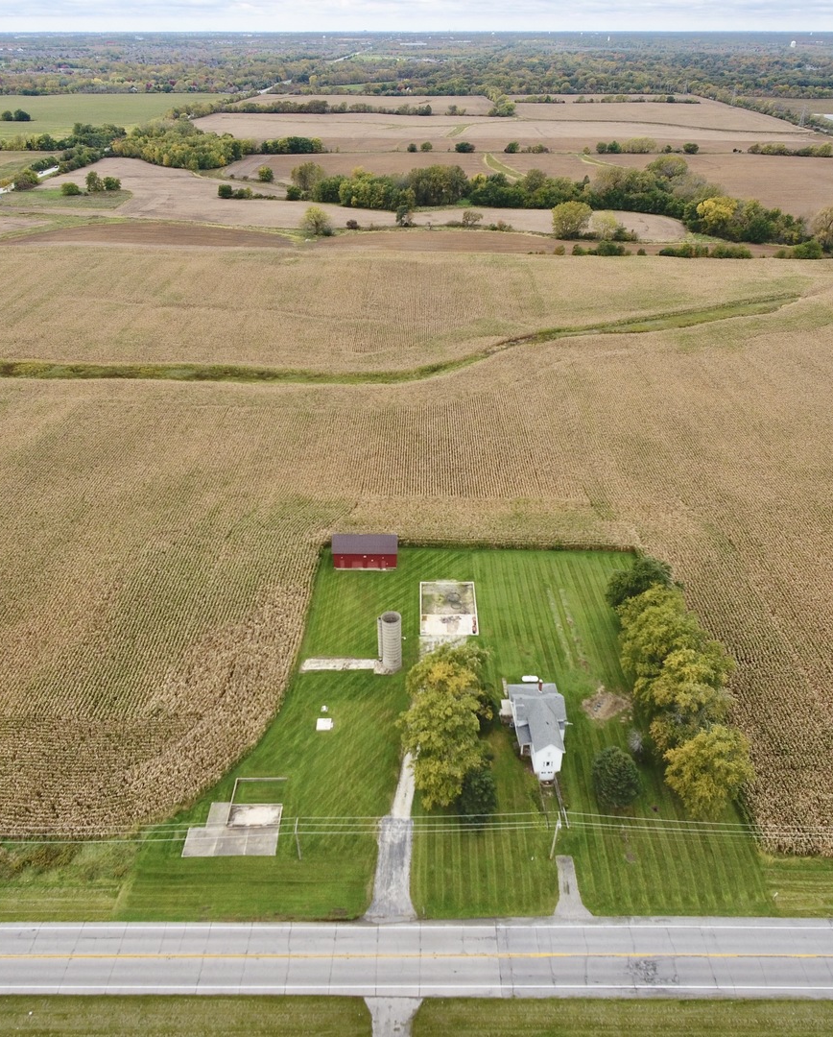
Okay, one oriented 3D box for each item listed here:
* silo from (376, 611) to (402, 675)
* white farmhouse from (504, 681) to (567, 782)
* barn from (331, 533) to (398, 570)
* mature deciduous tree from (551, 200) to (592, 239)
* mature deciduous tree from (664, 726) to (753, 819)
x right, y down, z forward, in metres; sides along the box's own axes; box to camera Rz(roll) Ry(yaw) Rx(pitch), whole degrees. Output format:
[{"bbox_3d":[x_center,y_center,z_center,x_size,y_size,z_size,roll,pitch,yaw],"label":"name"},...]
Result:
[{"bbox_3d":[-5.050,23.580,152.950,4.430,11.760,3.880,0,32,0],"label":"silo"},{"bbox_3d":[21.300,35.480,138.300,9.400,6.900,19.000,0,32,0],"label":"white farmhouse"},{"bbox_3d":[-11.700,6.510,185.880,14.800,6.400,8.800,0,32,0],"label":"barn"},{"bbox_3d":[91.570,-175.860,470.550,23.800,21.400,22.800,0,32,0],"label":"mature deciduous tree"},{"bbox_3d":[45.390,39.400,124.230,13.200,14.500,12.800,0,32,0],"label":"mature deciduous tree"}]

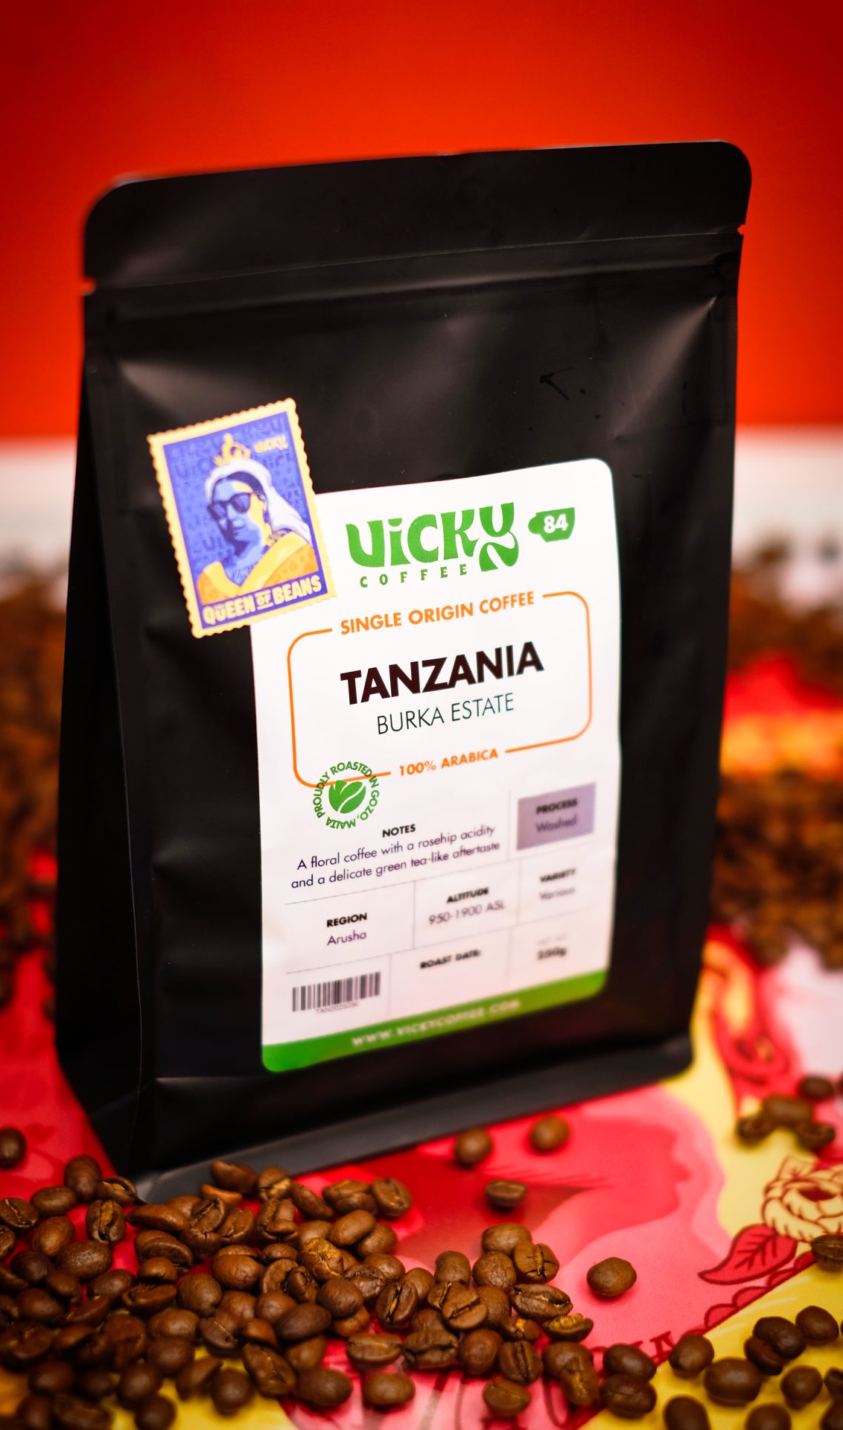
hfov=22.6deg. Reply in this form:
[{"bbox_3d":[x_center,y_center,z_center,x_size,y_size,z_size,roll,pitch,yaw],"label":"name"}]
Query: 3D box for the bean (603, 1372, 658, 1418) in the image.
[{"bbox_3d":[0.041,0.134,0.414,0.011,0.006,0.008,8,26,13],"label":"bean"}]

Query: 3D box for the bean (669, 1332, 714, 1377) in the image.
[{"bbox_3d":[0.051,0.121,0.400,0.009,0.006,0.008,-19,31,-27],"label":"bean"}]

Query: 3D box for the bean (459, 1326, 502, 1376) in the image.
[{"bbox_3d":[0.011,0.120,0.398,0.008,0.006,0.011,-3,20,14],"label":"bean"}]

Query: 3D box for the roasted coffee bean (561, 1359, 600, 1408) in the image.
[{"bbox_3d":[0.029,0.123,0.389,0.007,0.006,0.011,26,27,-13],"label":"roasted coffee bean"}]

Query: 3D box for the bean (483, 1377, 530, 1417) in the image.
[{"bbox_3d":[0.017,0.134,0.413,0.010,0.006,0.008,11,27,17],"label":"bean"}]

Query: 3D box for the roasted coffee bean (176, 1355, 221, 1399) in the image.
[{"bbox_3d":[-0.041,0.123,0.389,0.008,0.006,0.011,-25,6,29],"label":"roasted coffee bean"}]

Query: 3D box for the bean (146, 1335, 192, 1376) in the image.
[{"bbox_3d":[-0.049,0.123,0.405,0.009,0.006,0.008,-1,27,-4],"label":"bean"}]

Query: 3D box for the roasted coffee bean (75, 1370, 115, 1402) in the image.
[{"bbox_3d":[-0.065,0.131,0.413,0.010,0.006,0.008,2,25,0],"label":"roasted coffee bean"}]

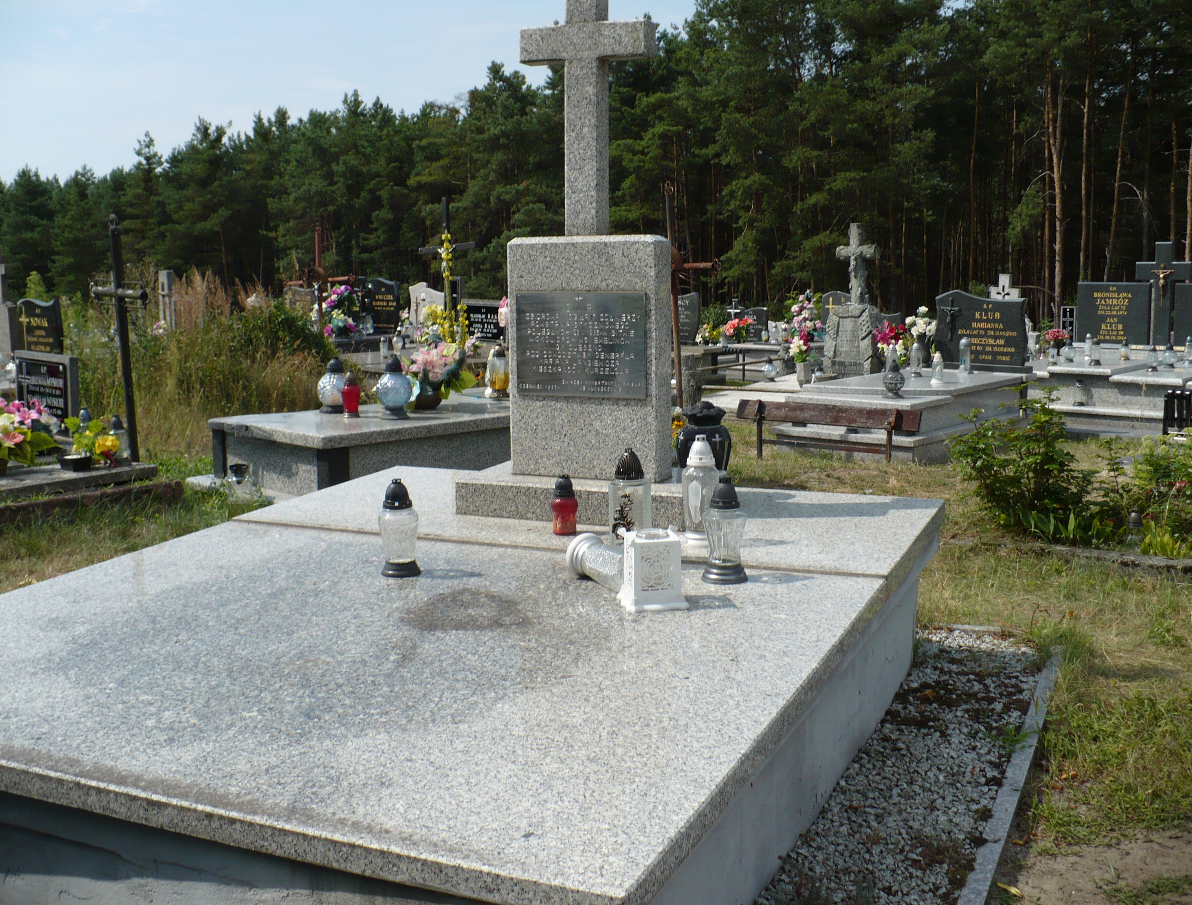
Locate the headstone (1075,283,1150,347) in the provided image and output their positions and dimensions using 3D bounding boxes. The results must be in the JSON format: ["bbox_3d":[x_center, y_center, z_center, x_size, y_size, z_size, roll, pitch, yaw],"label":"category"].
[{"bbox_3d":[5.100,-1.364,12.697,0.670,0.600,0.080,7,11,39],"label":"headstone"}]

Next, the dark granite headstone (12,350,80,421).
[{"bbox_3d":[-3.770,-0.403,8.914,0.876,0.541,0.070,7,11,44],"label":"dark granite headstone"}]

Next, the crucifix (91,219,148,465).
[{"bbox_3d":[-3.159,-0.748,8.636,0.620,1.720,0.100,4,10,36],"label":"crucifix"}]

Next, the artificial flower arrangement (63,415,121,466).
[{"bbox_3d":[-2.857,-0.067,7.300,0.290,0.270,0.220,8,13,44],"label":"artificial flower arrangement"}]

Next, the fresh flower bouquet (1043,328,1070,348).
[{"bbox_3d":[4.615,-1.148,12.925,0.250,0.200,0.230,7,11,39],"label":"fresh flower bouquet"}]

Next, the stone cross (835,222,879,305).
[{"bbox_3d":[2.328,-1.664,11.500,0.370,0.730,0.150,8,13,42],"label":"stone cross"}]

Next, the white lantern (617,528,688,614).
[{"bbox_3d":[0.138,0.284,3.163,0.143,0.165,0.143,-4,10,-16],"label":"white lantern"}]

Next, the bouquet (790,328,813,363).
[{"bbox_3d":[1.701,-0.888,10.700,0.190,0.280,0.180,8,13,42],"label":"bouquet"}]

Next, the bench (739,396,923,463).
[{"bbox_3d":[1.479,-0.103,8.290,1.287,0.398,0.220,6,10,37],"label":"bench"}]

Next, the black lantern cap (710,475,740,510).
[{"bbox_3d":[0.337,0.101,3.360,0.080,0.084,0.080,-1,9,0],"label":"black lantern cap"}]

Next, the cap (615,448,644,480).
[{"bbox_3d":[0.089,0.030,3.416,0.080,0.083,0.080,0,8,0],"label":"cap"}]

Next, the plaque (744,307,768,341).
[{"bbox_3d":[2.058,-1.641,16.566,0.345,0.455,0.090,7,11,38],"label":"plaque"}]

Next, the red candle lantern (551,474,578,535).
[{"bbox_3d":[-0.103,0.173,4.267,0.088,0.195,0.088,0,8,0],"label":"red candle lantern"}]

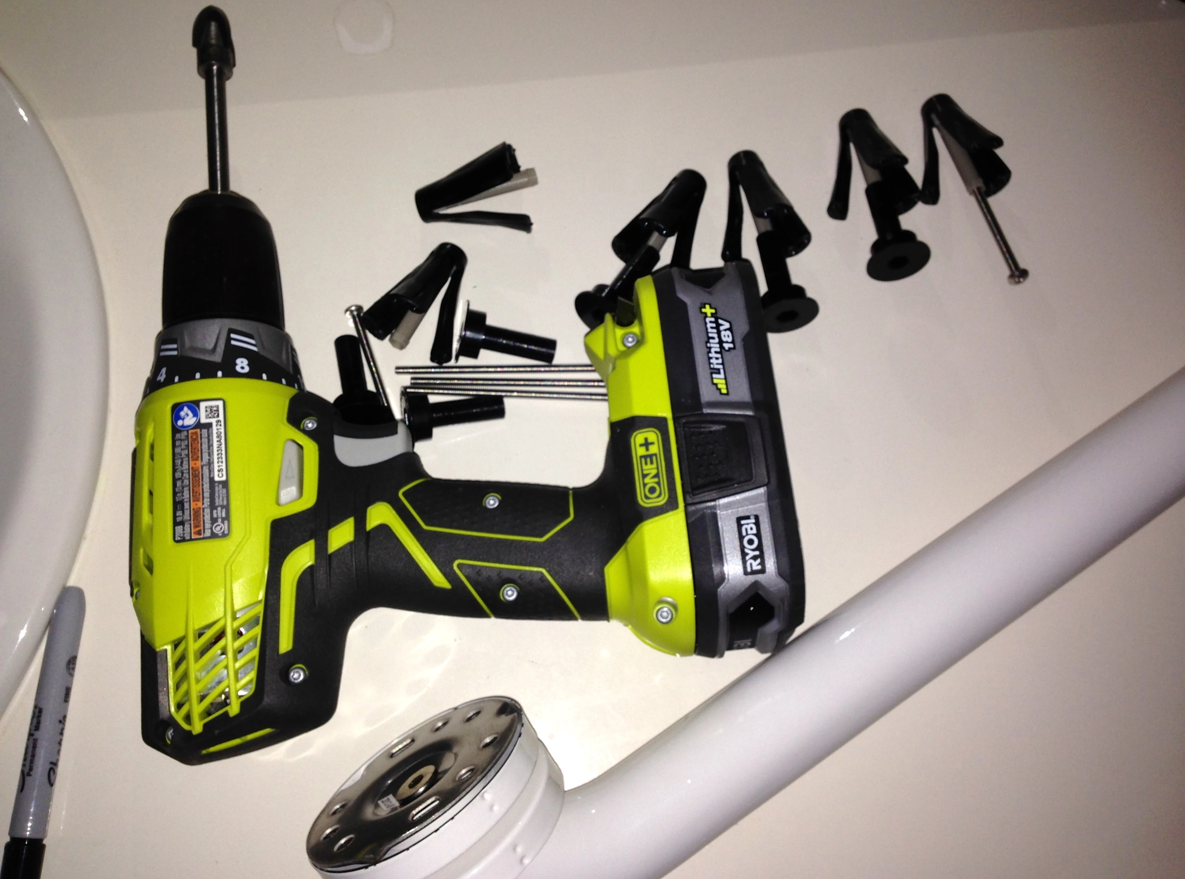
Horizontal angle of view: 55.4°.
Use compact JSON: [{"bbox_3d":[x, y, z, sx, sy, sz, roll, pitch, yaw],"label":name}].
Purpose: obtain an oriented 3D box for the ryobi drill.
[{"bbox_3d":[-0.049,-0.039,0.379,0.208,0.078,0.266,-5,74,-3],"label":"ryobi drill"}]

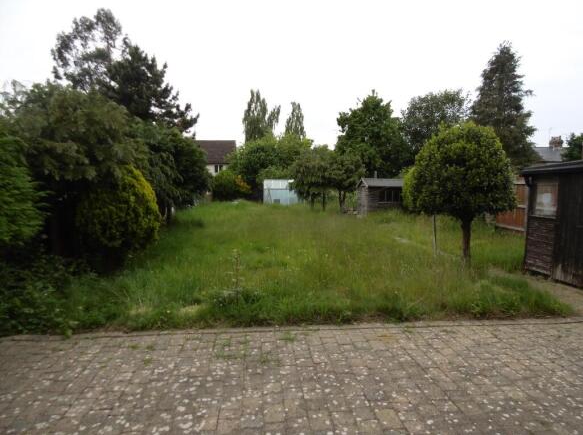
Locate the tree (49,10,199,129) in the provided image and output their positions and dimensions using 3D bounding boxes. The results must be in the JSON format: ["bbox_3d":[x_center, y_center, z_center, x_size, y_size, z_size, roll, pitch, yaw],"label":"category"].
[{"bbox_3d":[-8.945,-5.509,20.081,6.600,10.600,6.400,0,5,0],"label":"tree"}]

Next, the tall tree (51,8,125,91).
[{"bbox_3d":[-11.536,-5.899,21.049,4.600,11.200,4.600,0,5,0],"label":"tall tree"}]

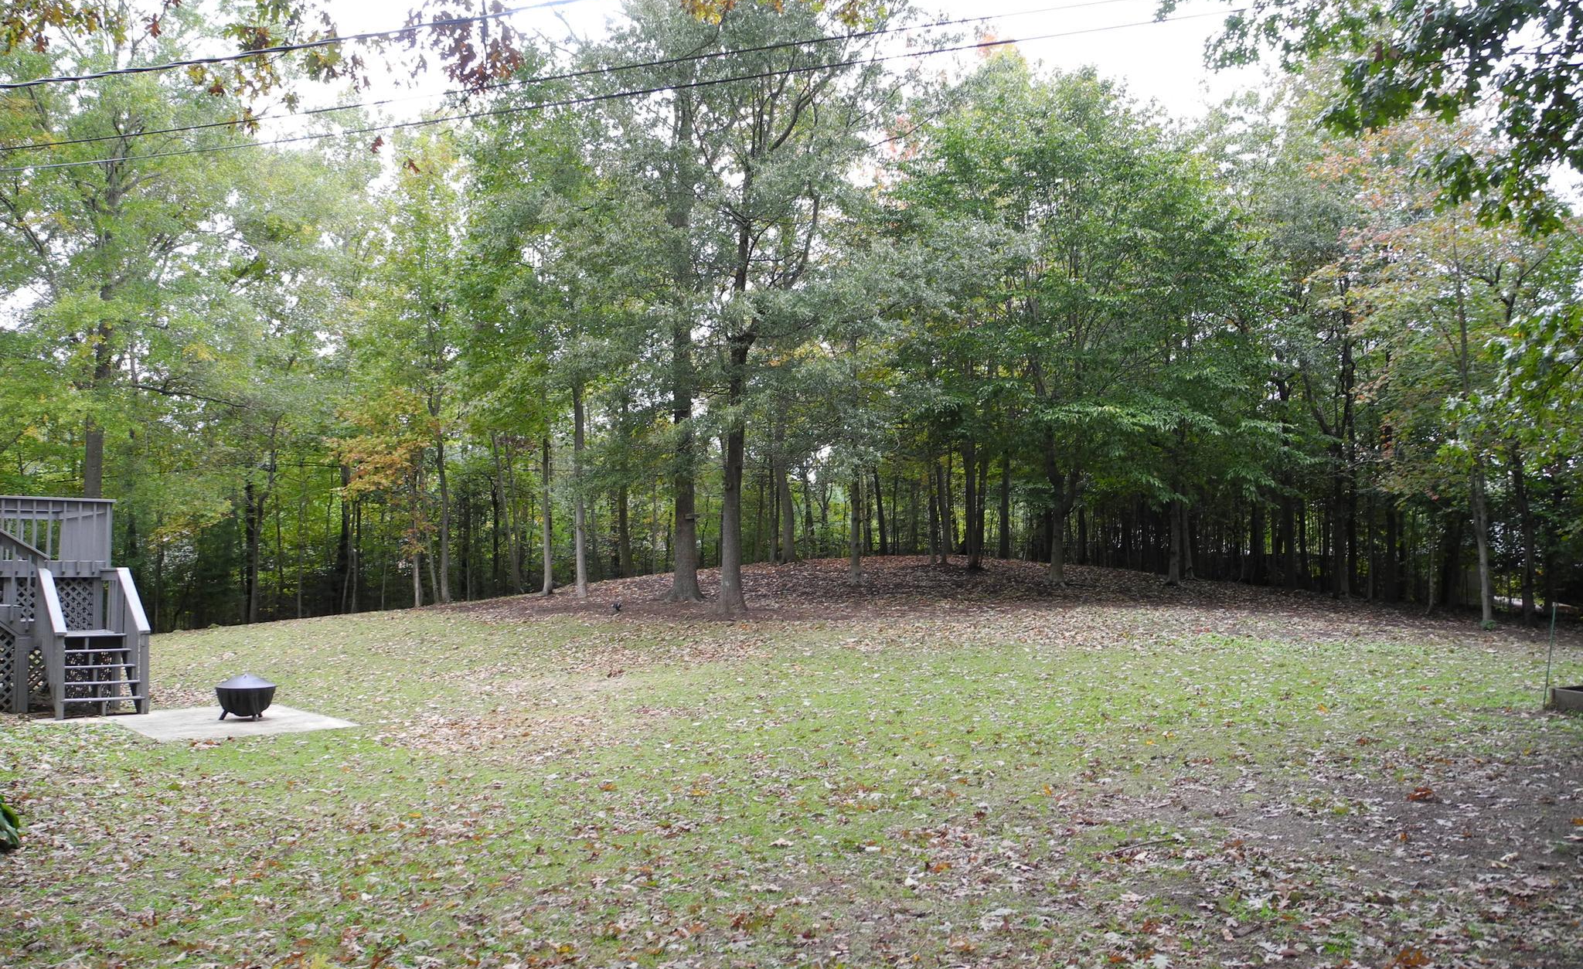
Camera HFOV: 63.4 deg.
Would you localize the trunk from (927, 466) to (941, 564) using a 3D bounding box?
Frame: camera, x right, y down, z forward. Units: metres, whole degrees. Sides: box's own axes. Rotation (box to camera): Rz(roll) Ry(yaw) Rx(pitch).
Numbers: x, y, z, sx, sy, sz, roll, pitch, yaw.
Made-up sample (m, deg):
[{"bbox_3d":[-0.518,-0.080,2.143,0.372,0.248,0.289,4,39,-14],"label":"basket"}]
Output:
[{"bbox_3d":[3.998,0.852,36.000,0.340,2.780,0.300,0,-2,0],"label":"trunk"}]

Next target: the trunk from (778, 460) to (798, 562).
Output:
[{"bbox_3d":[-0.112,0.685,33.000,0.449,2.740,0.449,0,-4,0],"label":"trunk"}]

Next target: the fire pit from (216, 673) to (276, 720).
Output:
[{"bbox_3d":[-6.641,2.581,15.600,0.700,0.570,0.700,1,-4,-23],"label":"fire pit"}]

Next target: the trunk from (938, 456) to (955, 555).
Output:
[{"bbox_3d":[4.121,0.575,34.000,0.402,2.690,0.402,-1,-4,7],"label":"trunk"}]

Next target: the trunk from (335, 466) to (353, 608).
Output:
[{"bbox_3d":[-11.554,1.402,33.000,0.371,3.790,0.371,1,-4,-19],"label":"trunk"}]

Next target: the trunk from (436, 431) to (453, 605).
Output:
[{"bbox_3d":[-8.006,0.784,29.500,0.380,3.930,0.300,0,-2,0],"label":"trunk"}]

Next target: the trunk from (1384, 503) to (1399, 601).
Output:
[{"bbox_3d":[15.458,1.737,33.000,0.400,2.550,0.360,0,-2,0],"label":"trunk"}]

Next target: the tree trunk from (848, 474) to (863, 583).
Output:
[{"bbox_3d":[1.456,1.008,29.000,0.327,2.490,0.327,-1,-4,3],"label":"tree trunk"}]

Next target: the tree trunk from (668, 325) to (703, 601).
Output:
[{"bbox_3d":[-2.230,-0.443,27.000,0.680,5.820,0.600,0,-2,0],"label":"tree trunk"}]

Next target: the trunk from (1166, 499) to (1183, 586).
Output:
[{"bbox_3d":[9.565,1.437,32.000,0.380,2.160,0.340,0,-2,0],"label":"trunk"}]

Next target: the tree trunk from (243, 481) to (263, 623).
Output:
[{"bbox_3d":[-13.039,1.617,31.000,0.430,3.440,0.360,0,-2,0],"label":"tree trunk"}]

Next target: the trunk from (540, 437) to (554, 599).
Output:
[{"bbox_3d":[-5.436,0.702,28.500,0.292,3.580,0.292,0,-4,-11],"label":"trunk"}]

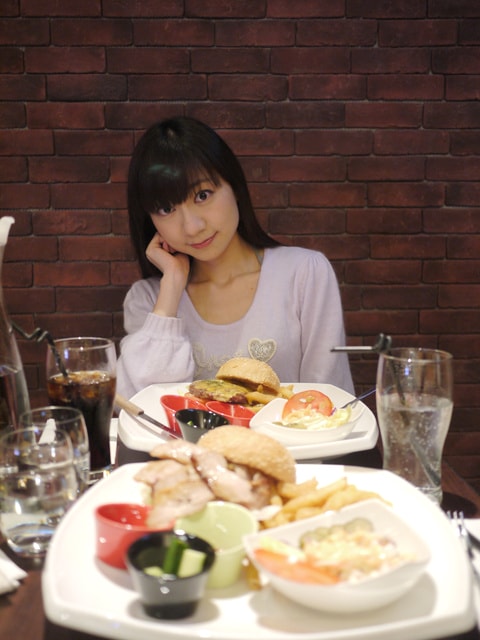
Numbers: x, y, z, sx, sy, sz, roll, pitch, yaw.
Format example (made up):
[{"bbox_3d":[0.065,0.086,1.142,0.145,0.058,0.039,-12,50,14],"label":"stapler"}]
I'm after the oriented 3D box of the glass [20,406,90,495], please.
[{"bbox_3d":[-0.186,0.148,0.745,0.072,0.104,0.072,0,9,0],"label":"glass"}]

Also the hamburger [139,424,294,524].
[{"bbox_3d":[-0.022,0.151,0.690,0.148,0.082,0.125,0,9,0],"label":"hamburger"}]

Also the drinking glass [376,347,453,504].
[{"bbox_3d":[0.184,0.115,0.780,0.082,0.158,0.082,0,9,0],"label":"drinking glass"}]

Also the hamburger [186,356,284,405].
[{"bbox_3d":[-0.006,0.096,1.060,0.132,0.075,0.112,0,9,0],"label":"hamburger"}]

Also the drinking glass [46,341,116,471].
[{"bbox_3d":[-0.182,0.104,0.850,0.081,0.158,0.081,0,9,0],"label":"drinking glass"}]

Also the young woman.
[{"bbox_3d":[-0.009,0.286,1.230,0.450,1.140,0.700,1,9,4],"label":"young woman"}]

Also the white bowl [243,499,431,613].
[{"bbox_3d":[0.074,0.187,0.570,0.132,0.052,0.108,-5,10,-27],"label":"white bowl"}]

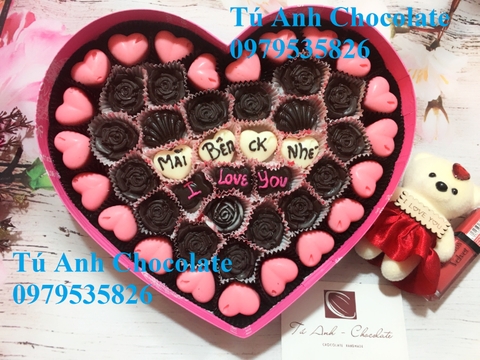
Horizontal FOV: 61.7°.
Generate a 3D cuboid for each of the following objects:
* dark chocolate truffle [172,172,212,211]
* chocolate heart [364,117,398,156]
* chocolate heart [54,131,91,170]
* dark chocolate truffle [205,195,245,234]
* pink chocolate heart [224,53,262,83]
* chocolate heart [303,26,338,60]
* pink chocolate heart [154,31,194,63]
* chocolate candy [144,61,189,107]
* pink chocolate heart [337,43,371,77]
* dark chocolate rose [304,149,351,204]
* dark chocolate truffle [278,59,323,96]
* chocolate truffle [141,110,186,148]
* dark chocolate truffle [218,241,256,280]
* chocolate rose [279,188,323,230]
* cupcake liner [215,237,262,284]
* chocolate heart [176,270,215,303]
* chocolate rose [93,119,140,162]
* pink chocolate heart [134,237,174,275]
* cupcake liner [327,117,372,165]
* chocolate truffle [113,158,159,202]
[{"bbox_3d":[-0.034,0.008,0.288,0.026,0.014,0.028,-41,83,-10],"label":"dark chocolate truffle"},{"bbox_3d":[0.107,-0.032,0.304,0.025,0.014,0.028,11,78,0],"label":"chocolate heart"},{"bbox_3d":[-0.130,-0.026,0.314,0.027,0.013,0.033,-27,83,-4],"label":"chocolate heart"},{"bbox_3d":[-0.011,0.025,0.287,0.028,0.016,0.028,0,86,0],"label":"dark chocolate truffle"},{"bbox_3d":[0.002,-0.090,0.322,0.027,0.014,0.030,40,85,4],"label":"pink chocolate heart"},{"bbox_3d":[0.065,-0.111,0.324,0.030,0.014,0.027,4,84,0],"label":"chocolate heart"},{"bbox_3d":[-0.056,-0.106,0.327,0.031,0.013,0.029,17,82,2],"label":"pink chocolate heart"},{"bbox_3d":[-0.056,-0.073,0.304,0.033,0.020,0.033,-2,78,-3],"label":"chocolate candy"},{"bbox_3d":[0.091,-0.096,0.323,0.027,0.014,0.030,-41,85,-4],"label":"pink chocolate heart"},{"bbox_3d":[0.063,-0.001,0.289,0.030,0.019,0.030,0,86,0],"label":"dark chocolate rose"},{"bbox_3d":[0.049,-0.081,0.321,0.031,0.016,0.031,1,84,0],"label":"dark chocolate truffle"},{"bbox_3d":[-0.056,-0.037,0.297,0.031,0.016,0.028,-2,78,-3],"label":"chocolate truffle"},{"bbox_3d":[-0.002,0.061,0.305,0.031,0.016,0.031,0,84,0],"label":"dark chocolate truffle"},{"bbox_3d":[0.046,0.023,0.307,0.030,0.016,0.030,1,82,-1],"label":"chocolate rose"},{"bbox_3d":[-0.001,0.062,0.305,0.036,0.020,0.036,0,84,0],"label":"cupcake liner"},{"bbox_3d":[-0.033,0.081,0.303,0.030,0.014,0.027,43,85,4],"label":"chocolate heart"},{"bbox_3d":[-0.089,-0.029,0.291,0.029,0.016,0.029,0,86,0],"label":"chocolate rose"},{"bbox_3d":[-0.065,0.058,0.306,0.030,0.014,0.027,45,86,4],"label":"pink chocolate heart"},{"bbox_3d":[0.083,-0.029,0.314,0.036,0.020,0.038,2,82,0],"label":"cupcake liner"},{"bbox_3d":[-0.075,0.000,0.286,0.030,0.016,0.030,0,84,-2],"label":"chocolate truffle"}]

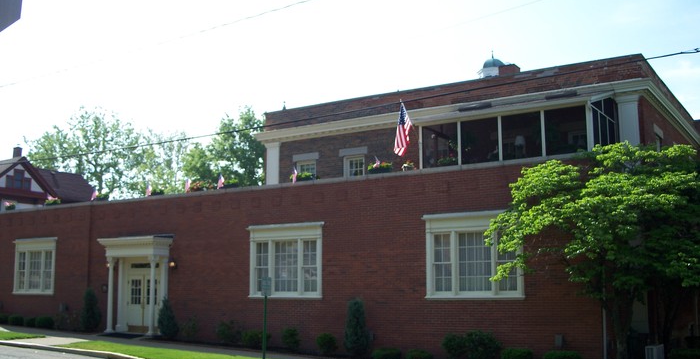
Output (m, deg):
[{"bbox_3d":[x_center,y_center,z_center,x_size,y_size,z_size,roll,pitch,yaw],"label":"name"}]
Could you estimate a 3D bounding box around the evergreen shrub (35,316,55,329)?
[{"bbox_3d":[-11.458,5.372,28.108,0.720,0.520,0.720,-5,-9,31],"label":"evergreen shrub"}]

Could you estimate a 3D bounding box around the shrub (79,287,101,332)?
[{"bbox_3d":[-9.337,4.665,26.817,0.780,1.570,0.780,-5,-9,31],"label":"shrub"}]

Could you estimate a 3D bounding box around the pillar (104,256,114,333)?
[{"bbox_3d":[-8.498,4.043,26.435,0.280,2.710,0.280,-5,-9,31],"label":"pillar"}]

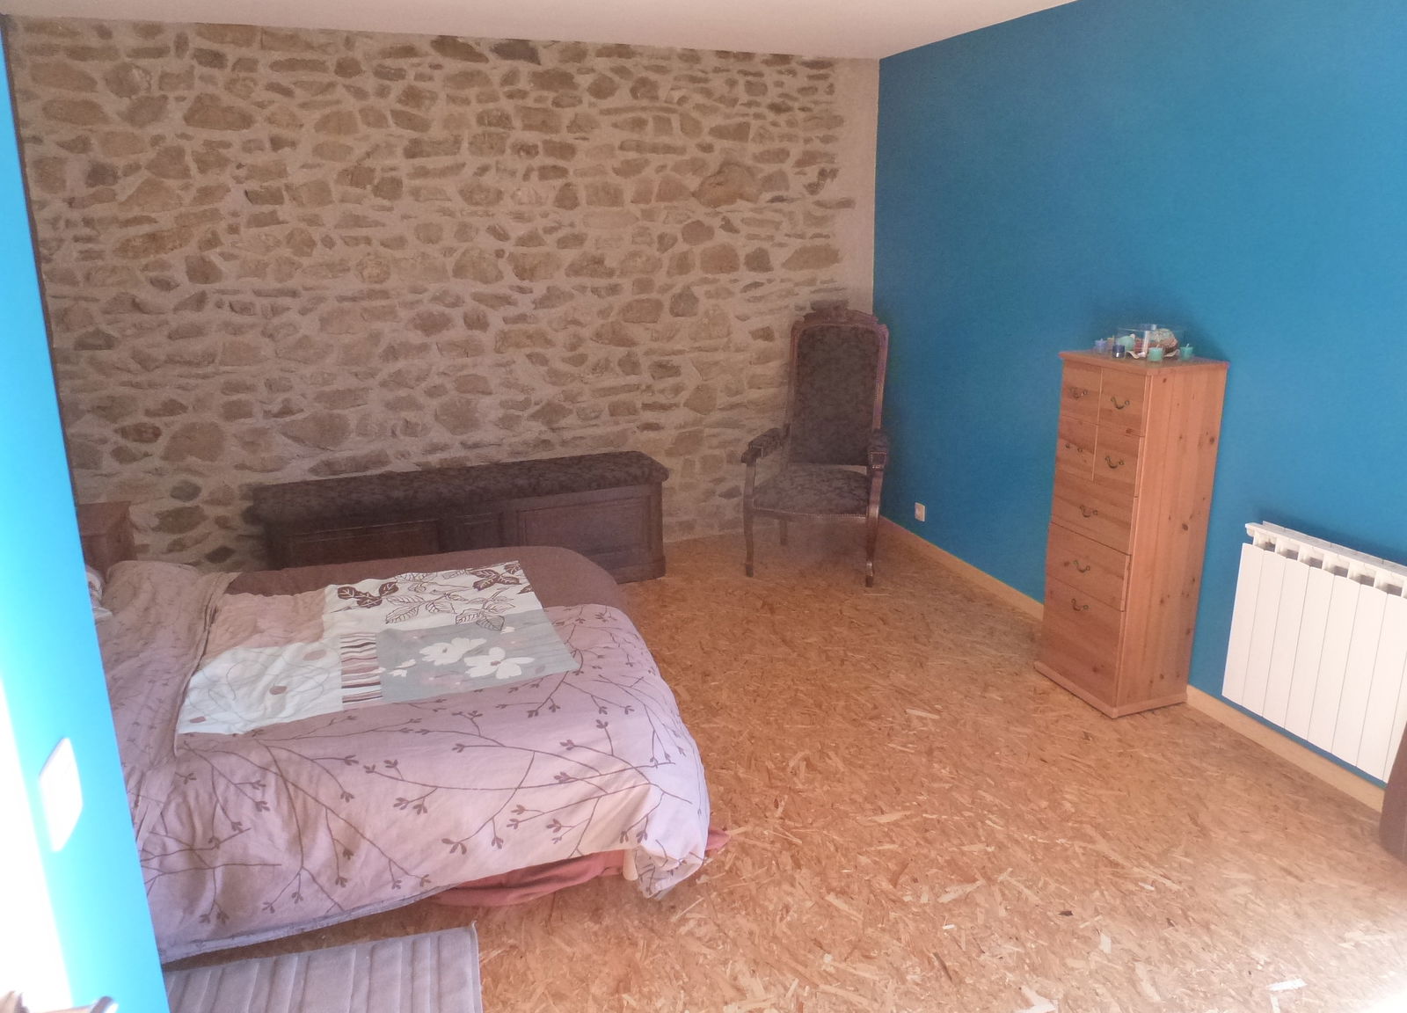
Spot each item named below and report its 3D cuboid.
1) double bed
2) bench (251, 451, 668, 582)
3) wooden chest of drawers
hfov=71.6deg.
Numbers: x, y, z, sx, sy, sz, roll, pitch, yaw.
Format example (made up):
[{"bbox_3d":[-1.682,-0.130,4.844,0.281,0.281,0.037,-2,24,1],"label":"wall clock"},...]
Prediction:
[{"bbox_3d":[-1.078,0.642,2.952,1.813,0.513,1.556,-7,18,-19],"label":"double bed"},{"bbox_3d":[-1.100,0.143,4.648,1.821,0.530,0.470,-7,18,-19],"label":"bench"},{"bbox_3d":[1.483,0.080,3.446,0.332,1.211,0.438,-7,18,-19],"label":"wooden chest of drawers"}]

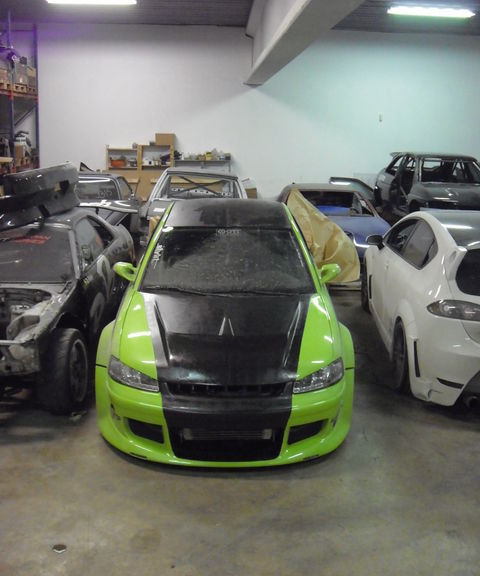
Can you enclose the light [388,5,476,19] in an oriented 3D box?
[{"bbox_3d":[3.346,-4.827,11.954,1.550,0.110,0.160,1,14,-2],"label":"light"}]

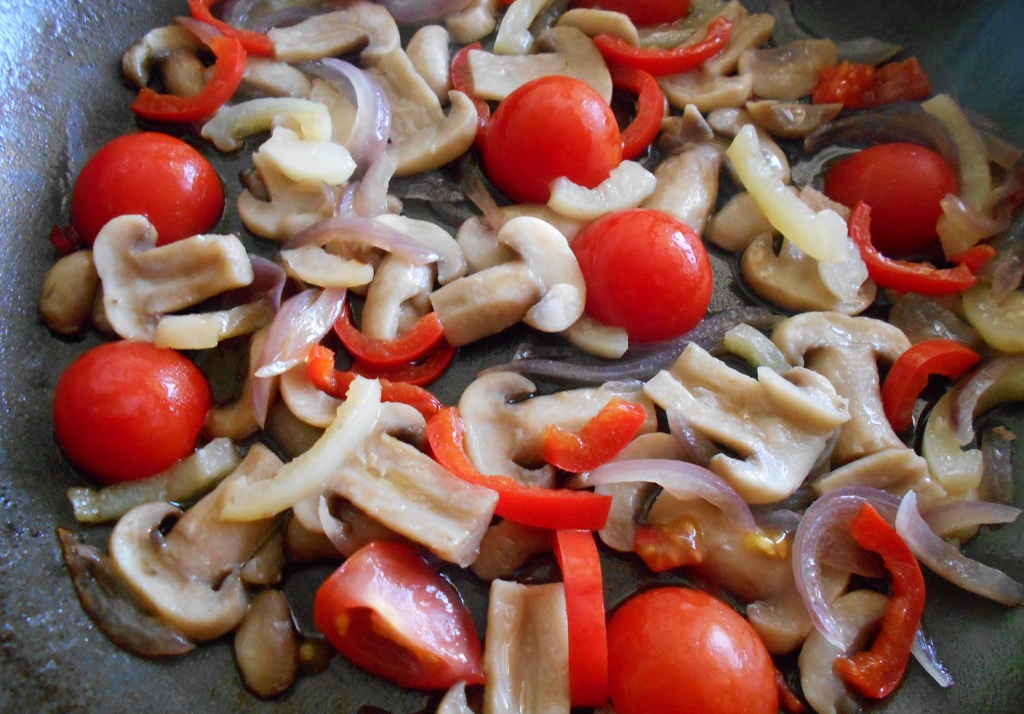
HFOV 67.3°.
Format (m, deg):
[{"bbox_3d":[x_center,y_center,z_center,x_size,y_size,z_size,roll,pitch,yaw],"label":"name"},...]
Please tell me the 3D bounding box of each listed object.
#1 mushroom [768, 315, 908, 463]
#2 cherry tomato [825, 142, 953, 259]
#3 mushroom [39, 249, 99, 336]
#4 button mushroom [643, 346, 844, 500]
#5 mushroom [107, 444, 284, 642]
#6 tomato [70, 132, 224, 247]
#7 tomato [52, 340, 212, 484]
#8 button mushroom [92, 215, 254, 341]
[{"bbox_3d":[0.074,0.009,0.176,0.029,0.012,0.037,8,62,2],"label":"mushroom"},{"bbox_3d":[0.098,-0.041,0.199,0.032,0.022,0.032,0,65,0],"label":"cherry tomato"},{"bbox_3d":[-0.101,-0.015,0.178,0.015,0.013,0.019,1,62,-2],"label":"mushroom"},{"bbox_3d":[0.050,0.013,0.168,0.036,0.014,0.032,36,70,15],"label":"button mushroom"},{"bbox_3d":[-0.061,0.037,0.160,0.028,0.013,0.035,24,64,10],"label":"mushroom"},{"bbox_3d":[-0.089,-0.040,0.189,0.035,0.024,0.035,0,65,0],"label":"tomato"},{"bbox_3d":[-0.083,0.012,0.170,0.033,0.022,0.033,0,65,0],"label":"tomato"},{"bbox_3d":[-0.076,-0.015,0.179,0.033,0.013,0.029,-4,62,-4],"label":"button mushroom"}]

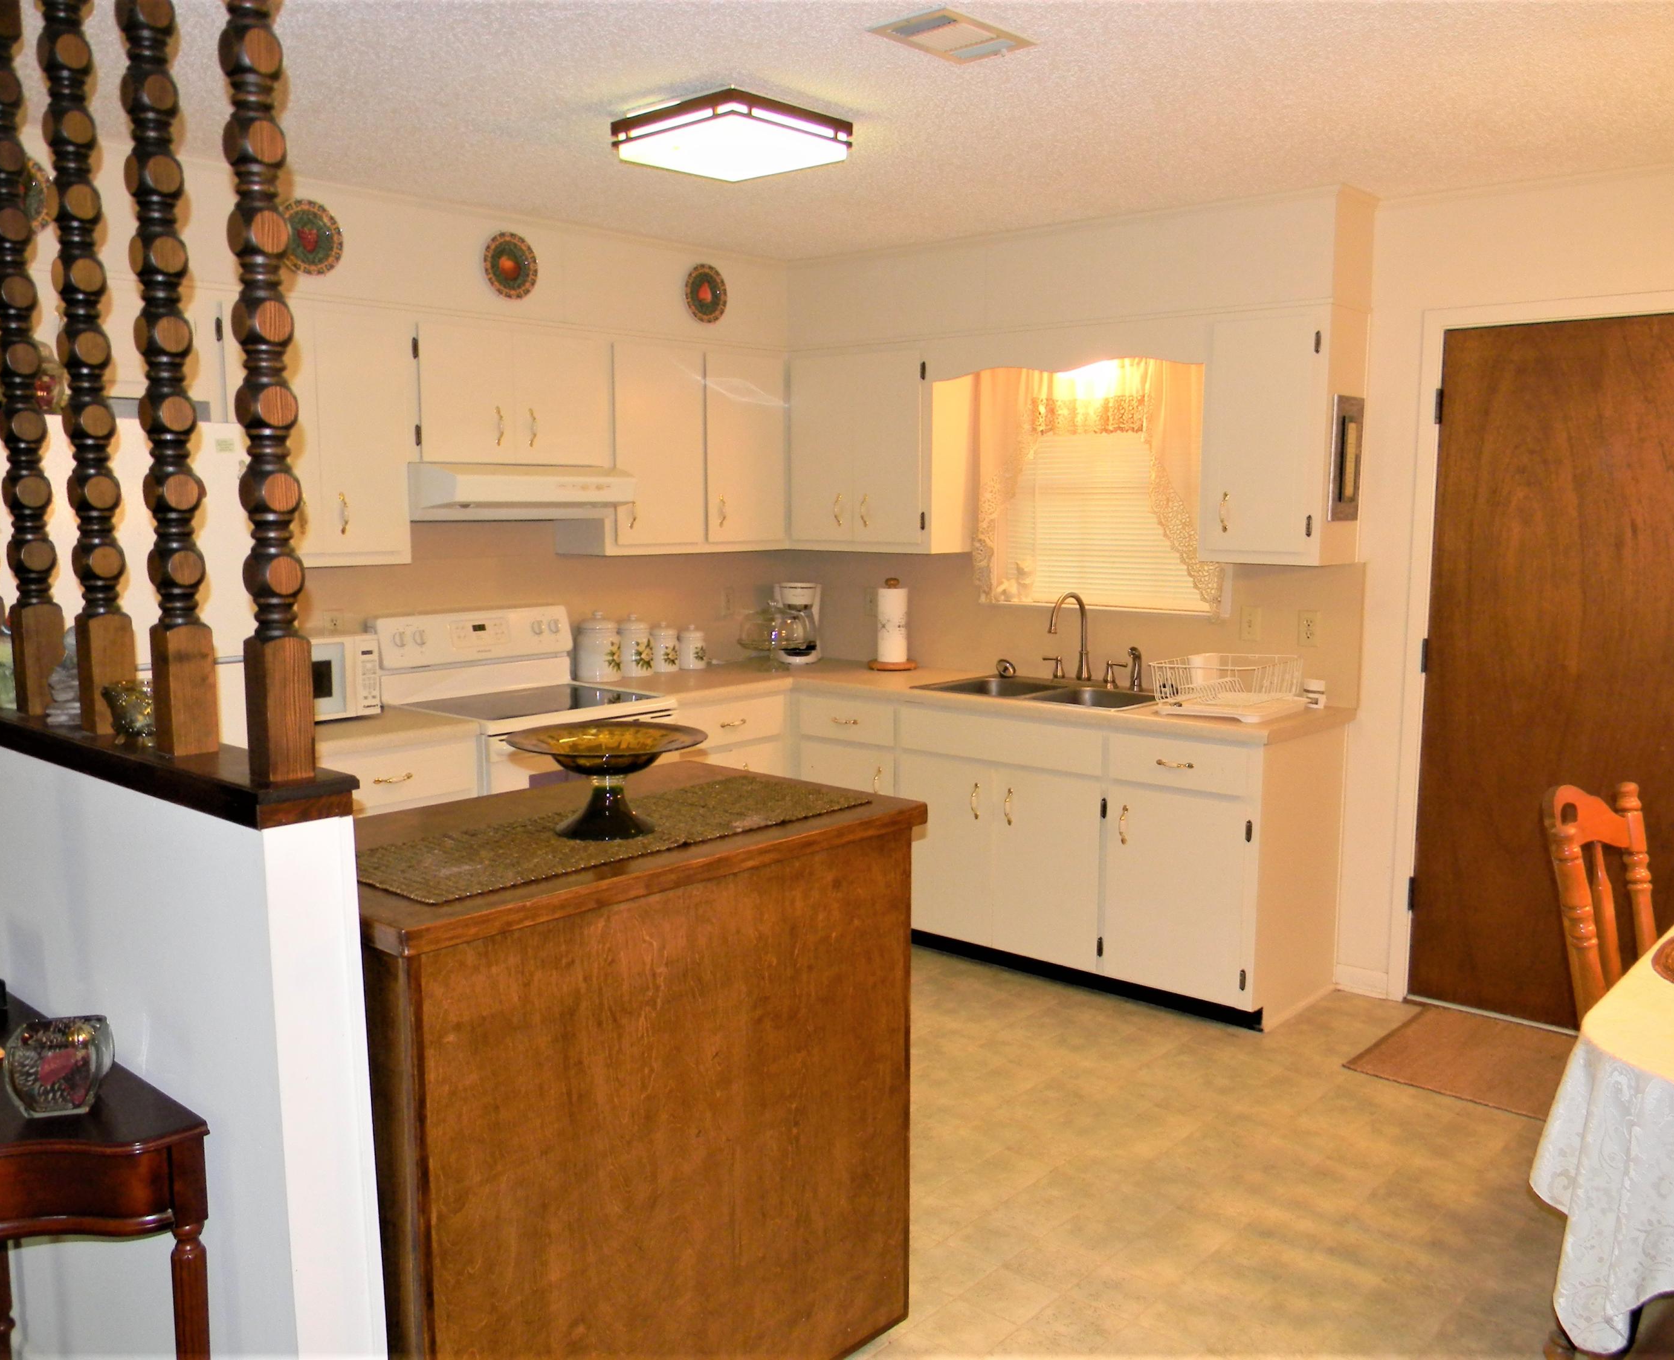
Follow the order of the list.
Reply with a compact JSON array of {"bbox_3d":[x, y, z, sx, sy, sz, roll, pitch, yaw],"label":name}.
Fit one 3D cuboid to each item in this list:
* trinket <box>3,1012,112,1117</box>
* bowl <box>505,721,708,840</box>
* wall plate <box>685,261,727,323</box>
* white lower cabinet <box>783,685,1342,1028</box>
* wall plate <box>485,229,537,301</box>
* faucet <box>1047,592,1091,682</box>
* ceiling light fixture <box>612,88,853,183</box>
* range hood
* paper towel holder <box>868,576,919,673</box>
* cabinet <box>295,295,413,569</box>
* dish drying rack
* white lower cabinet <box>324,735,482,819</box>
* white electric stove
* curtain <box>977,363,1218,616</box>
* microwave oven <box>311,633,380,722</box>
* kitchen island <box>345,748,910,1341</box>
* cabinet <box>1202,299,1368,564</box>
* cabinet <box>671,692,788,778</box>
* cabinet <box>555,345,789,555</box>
[{"bbox_3d":[-1.053,0.520,2.001,0.117,0.114,0.090,-2,7,-14],"label":"trinket"},{"bbox_3d":[-0.392,0.177,2.496,0.335,0.158,0.335,0,7,0],"label":"bowl"},{"bbox_3d":[-0.475,-1.398,5.311,0.024,0.207,0.207,6,9,41],"label":"wall plate"},{"bbox_3d":[0.725,0.506,5.057,1.835,0.890,0.615,6,9,41],"label":"white lower cabinet"},{"bbox_3d":[-1.027,-1.315,4.644,0.025,0.216,0.212,6,9,41],"label":"wall plate"},{"bbox_3d":[0.814,-0.140,5.089,0.055,0.325,0.260,6,9,41],"label":"faucet"},{"bbox_3d":[-0.247,-1.282,3.473,0.410,0.090,0.410,6,9,41],"label":"ceiling light fixture"},{"bbox_3d":[-1.079,-0.611,4.760,0.460,0.177,0.764,6,9,41],"label":"range hood"},{"bbox_3d":[0.221,-0.212,5.623,0.192,0.345,0.192,0,7,0],"label":"paper towel holder"},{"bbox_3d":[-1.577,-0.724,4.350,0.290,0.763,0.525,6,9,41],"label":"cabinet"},{"bbox_3d":[1.214,0.022,4.549,0.345,0.151,0.420,6,9,41],"label":"dish drying rack"},{"bbox_3d":[-1.473,0.592,4.340,0.615,0.869,0.570,6,9,41],"label":"white lower cabinet"},{"bbox_3d":[-1.006,0.385,4.835,0.660,1.180,0.760,6,9,41],"label":"white electric stove"},{"bbox_3d":[0.885,-0.678,5.121,0.995,0.895,0.090,6,9,41],"label":"curtain"},{"bbox_3d":[-1.603,-0.007,4.341,0.290,0.238,0.432,6,9,41],"label":"microwave oven"},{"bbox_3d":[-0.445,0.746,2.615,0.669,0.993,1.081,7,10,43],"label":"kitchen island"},{"bbox_3d":[1.365,-0.735,4.497,0.393,0.753,0.285,6,9,41],"label":"cabinet"},{"bbox_3d":[-0.577,0.466,5.354,0.615,0.869,0.590,6,9,41],"label":"cabinet"},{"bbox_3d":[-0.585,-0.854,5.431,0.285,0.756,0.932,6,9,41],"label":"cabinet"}]

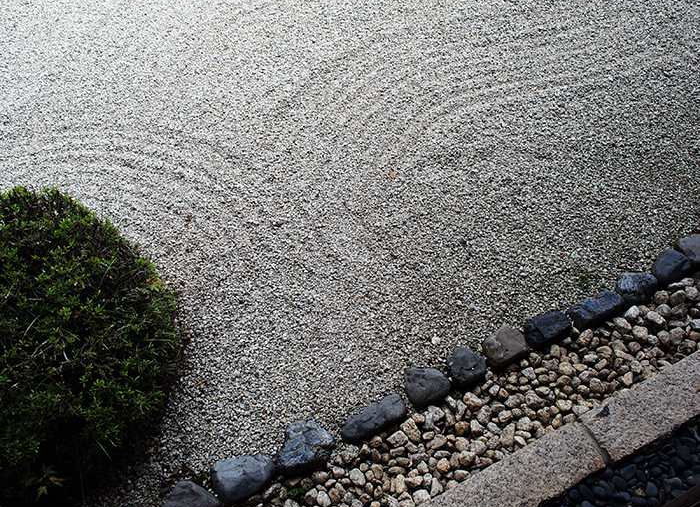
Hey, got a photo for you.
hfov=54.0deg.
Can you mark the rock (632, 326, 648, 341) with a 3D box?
[{"bbox_3d":[0.967,0.266,2.288,0.044,0.031,0.038,29,58,20],"label":"rock"}]

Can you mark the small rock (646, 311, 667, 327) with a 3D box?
[{"bbox_3d":[1.147,0.247,2.572,0.067,0.042,0.042,29,54,22],"label":"small rock"}]

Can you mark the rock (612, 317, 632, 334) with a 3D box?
[{"bbox_3d":[0.914,0.241,2.306,0.057,0.032,0.037,32,59,22],"label":"rock"}]

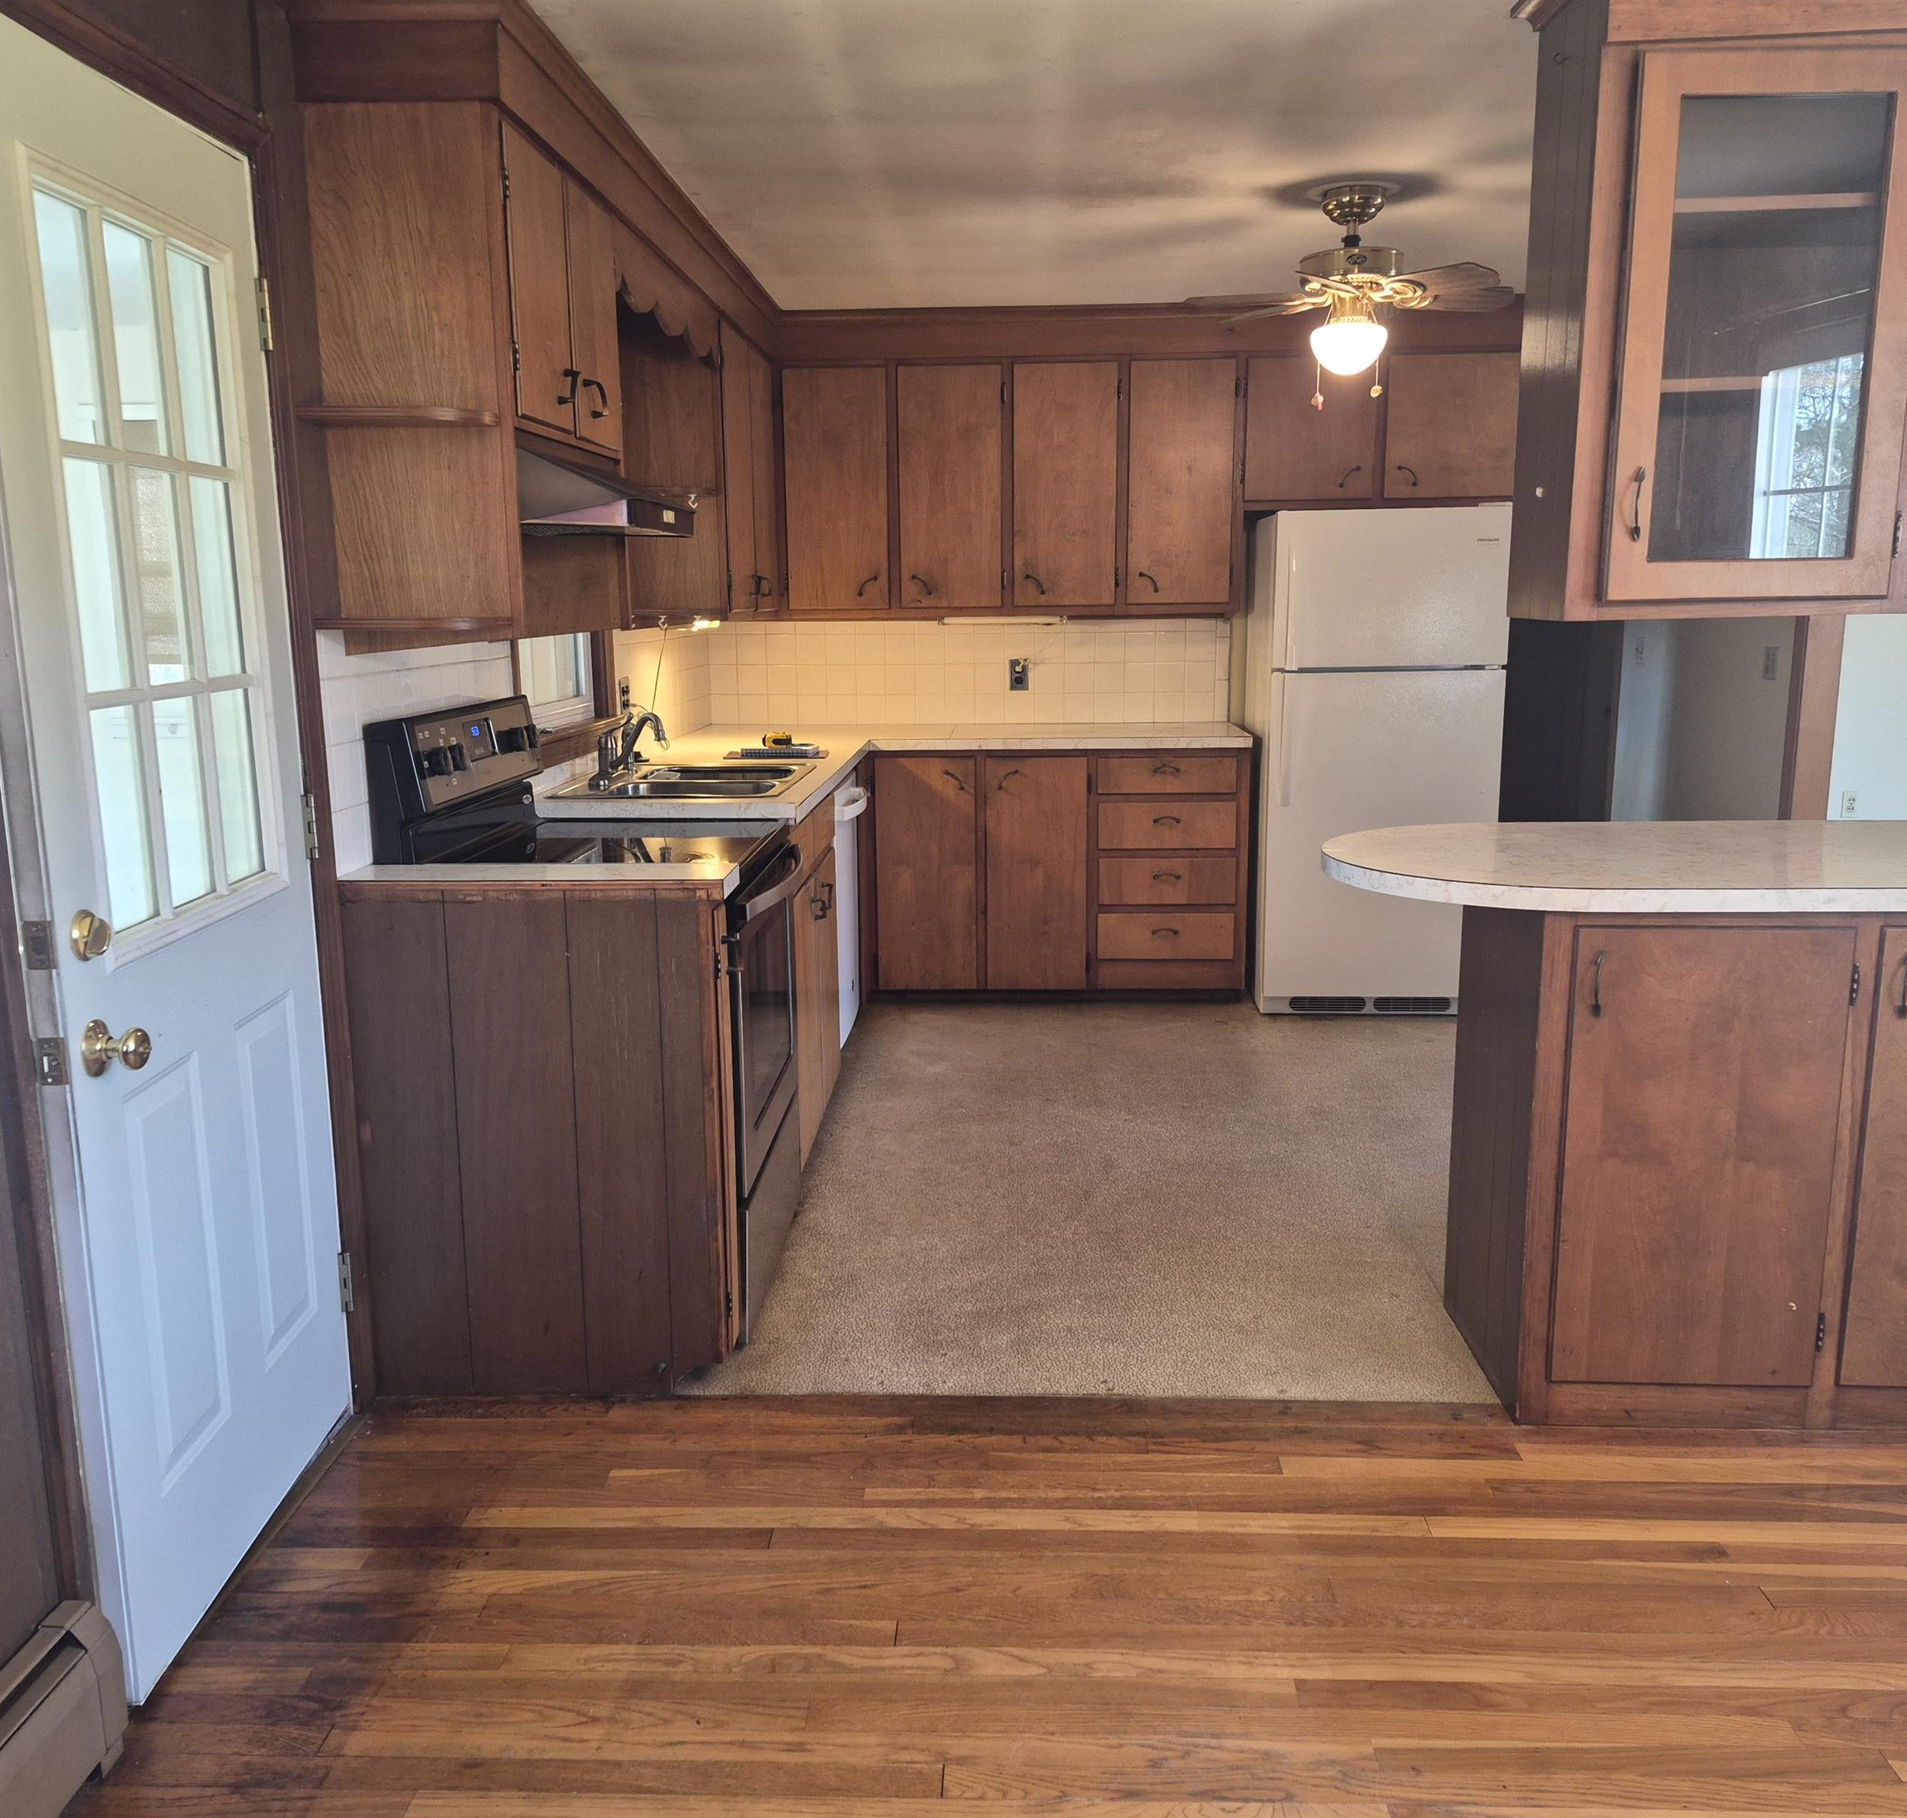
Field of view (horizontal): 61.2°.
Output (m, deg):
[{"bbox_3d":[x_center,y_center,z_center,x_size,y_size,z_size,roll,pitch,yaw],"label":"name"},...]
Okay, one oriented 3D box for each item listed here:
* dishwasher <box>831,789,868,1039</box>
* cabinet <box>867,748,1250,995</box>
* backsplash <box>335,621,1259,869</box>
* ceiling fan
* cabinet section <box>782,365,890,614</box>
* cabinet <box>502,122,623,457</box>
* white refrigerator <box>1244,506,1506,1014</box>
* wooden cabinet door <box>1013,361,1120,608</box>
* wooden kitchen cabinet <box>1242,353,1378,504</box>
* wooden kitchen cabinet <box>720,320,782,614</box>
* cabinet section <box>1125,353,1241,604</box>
[{"bbox_3d":[-0.596,0.022,4.796,0.610,0.825,0.600,0,10,3],"label":"dishwasher"},{"bbox_3d":[0.366,-0.157,5.689,1.265,0.880,0.610,0,10,3],"label":"cabinet"},{"bbox_3d":[-0.011,-0.567,4.248,1.890,0.410,3.350,0,10,3],"label":"backsplash"},{"bbox_3d":[0.968,-1.522,3.919,0.850,0.450,0.850,0,10,3],"label":"ceiling fan"},{"bbox_3d":[-0.388,-1.448,5.618,0.367,0.809,0.320,0,11,2],"label":"cabinet section"},{"bbox_3d":[-0.868,-1.129,3.056,0.305,0.490,0.750,0,10,3],"label":"cabinet"},{"bbox_3d":[1.405,-0.514,5.543,0.735,1.645,0.730,0,10,3],"label":"white refrigerator"},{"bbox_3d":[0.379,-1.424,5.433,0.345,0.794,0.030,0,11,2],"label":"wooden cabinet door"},{"bbox_3d":[1.196,-1.629,5.522,0.450,0.490,0.330,0,10,3],"label":"wooden kitchen cabinet"},{"bbox_3d":[-0.772,-1.333,5.045,0.305,0.825,0.960,0,10,3],"label":"wooden kitchen cabinet"},{"bbox_3d":[0.772,-1.454,5.569,0.370,0.813,0.320,0,11,2],"label":"cabinet section"}]

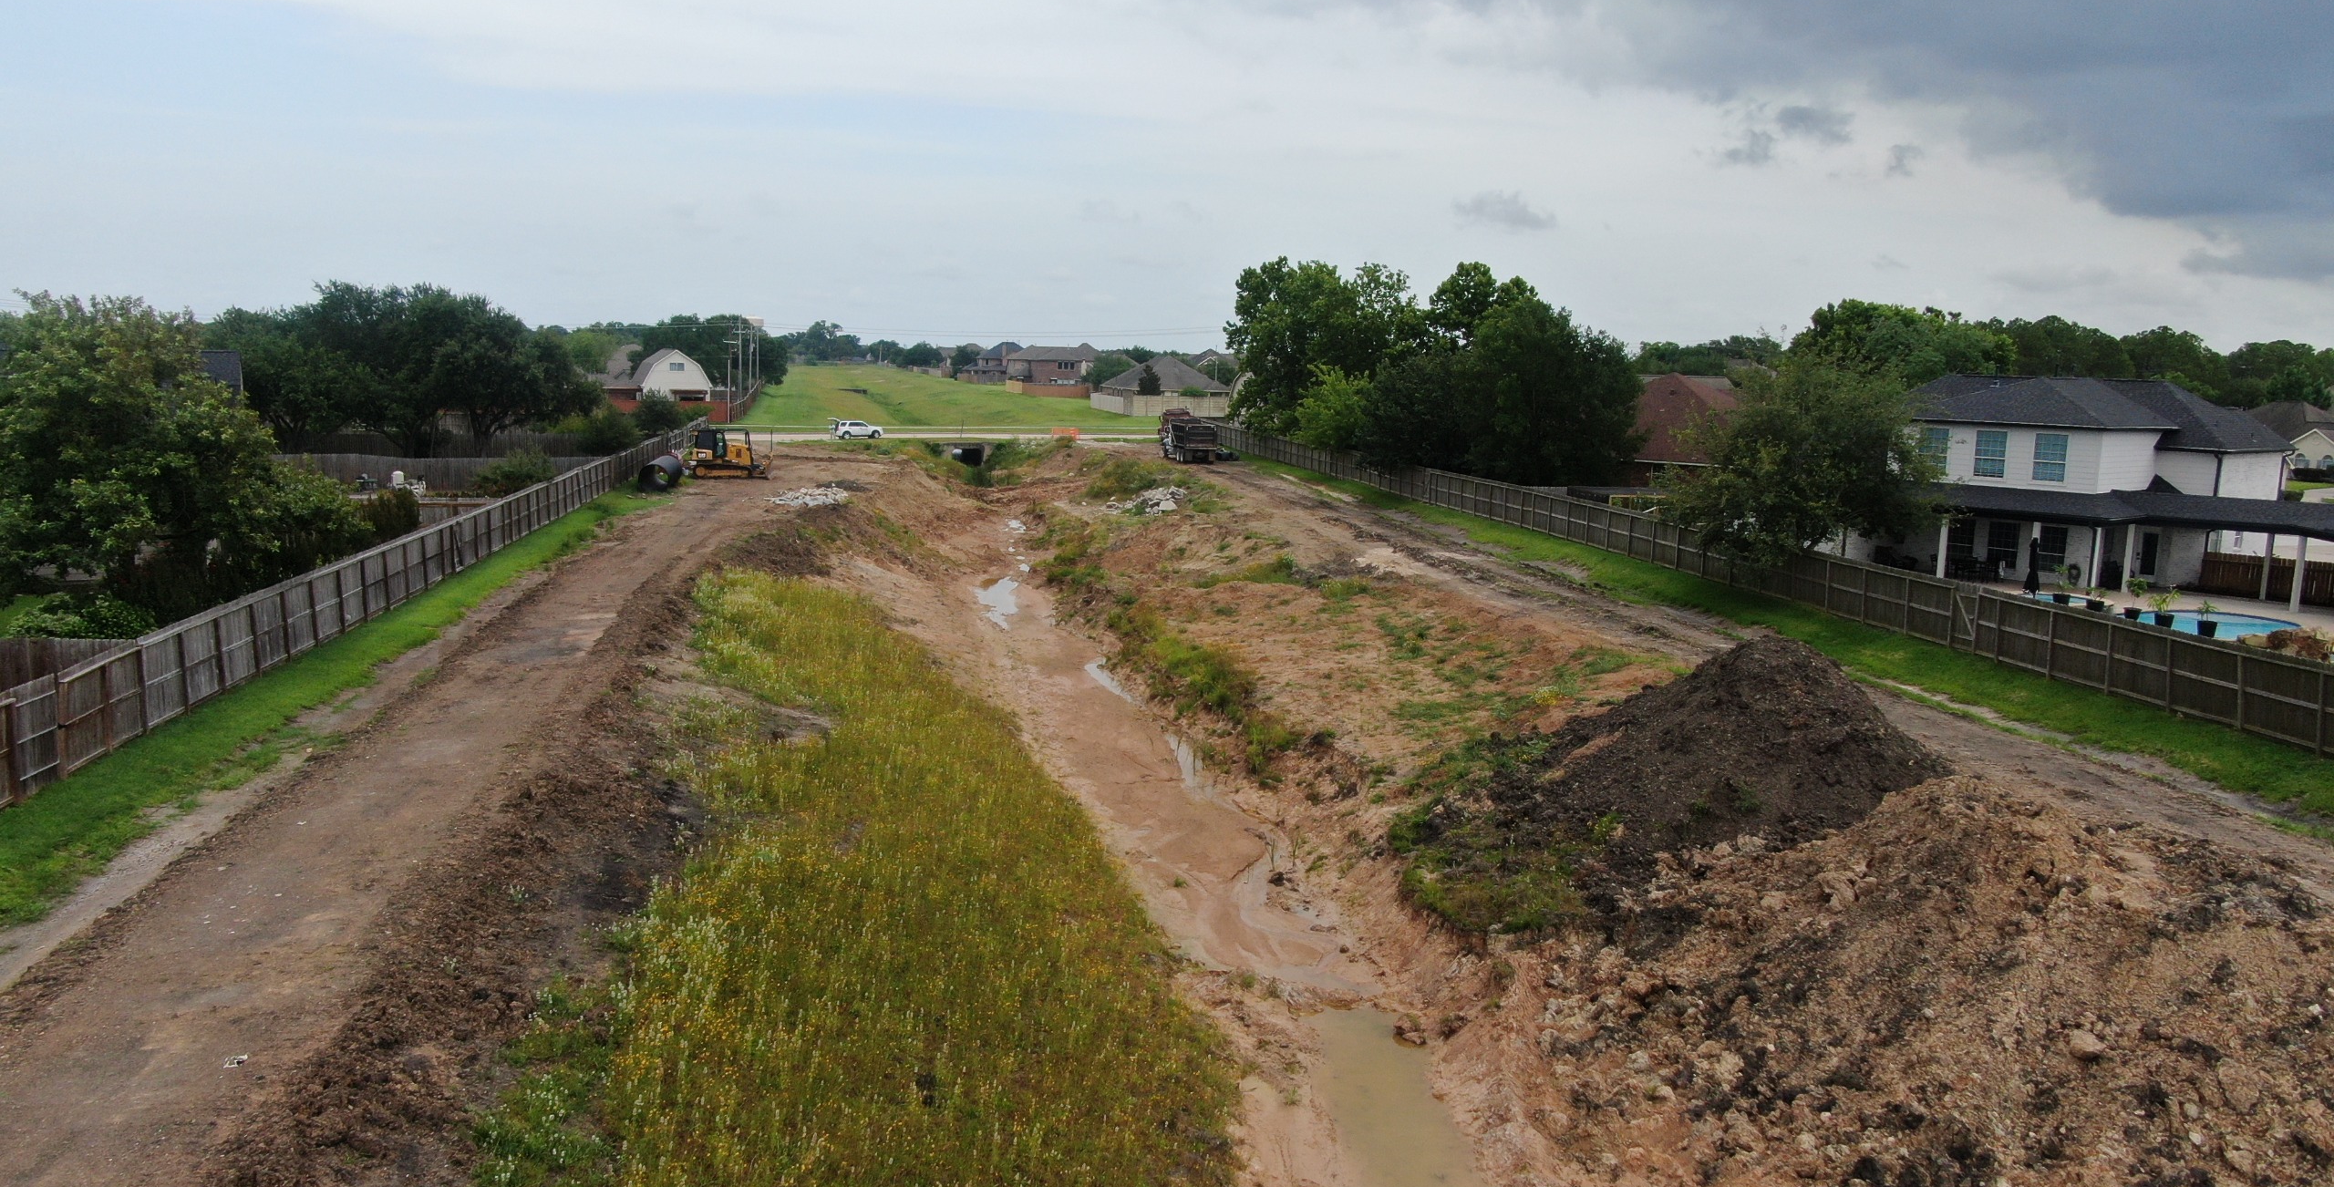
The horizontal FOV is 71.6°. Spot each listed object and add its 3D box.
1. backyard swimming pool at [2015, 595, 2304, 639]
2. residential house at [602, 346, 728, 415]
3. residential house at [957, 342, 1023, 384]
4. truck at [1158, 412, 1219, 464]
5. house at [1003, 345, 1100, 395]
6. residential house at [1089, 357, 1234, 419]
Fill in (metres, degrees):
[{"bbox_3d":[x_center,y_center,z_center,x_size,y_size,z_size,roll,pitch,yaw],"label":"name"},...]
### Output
[{"bbox_3d":[36.588,1.116,59.966,6.200,0.750,10.000,-3,9,-23],"label":"backyard swimming pool"},{"bbox_3d":[-65.876,-27.672,210.373,15.000,8.300,14.000,-2,9,-20],"label":"residential house"},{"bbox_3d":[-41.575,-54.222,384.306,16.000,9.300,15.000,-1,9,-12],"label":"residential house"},{"bbox_3d":[1.785,-12.464,132.122,2.600,3.650,8.600,-1,9,-15],"label":"truck"},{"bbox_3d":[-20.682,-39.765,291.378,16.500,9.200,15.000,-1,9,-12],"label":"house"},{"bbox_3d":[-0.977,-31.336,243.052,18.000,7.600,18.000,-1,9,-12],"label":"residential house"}]

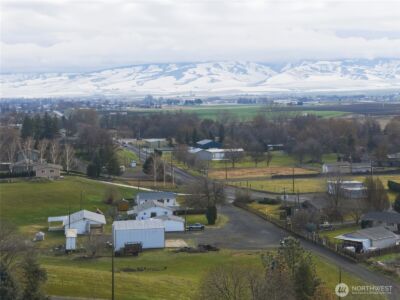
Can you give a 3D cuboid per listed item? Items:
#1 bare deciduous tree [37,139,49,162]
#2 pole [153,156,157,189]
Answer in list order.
[{"bbox_3d":[-74.960,1.290,385.000,5.600,13.500,5.600,0,4,0],"label":"bare deciduous tree"},{"bbox_3d":[-19.240,9.380,345.000,0.400,13.300,0.400,0,4,0],"label":"pole"}]

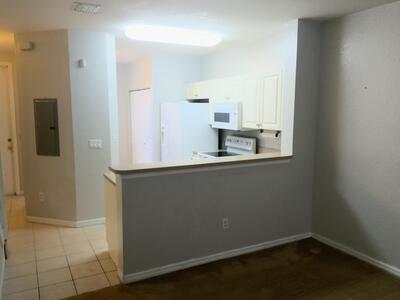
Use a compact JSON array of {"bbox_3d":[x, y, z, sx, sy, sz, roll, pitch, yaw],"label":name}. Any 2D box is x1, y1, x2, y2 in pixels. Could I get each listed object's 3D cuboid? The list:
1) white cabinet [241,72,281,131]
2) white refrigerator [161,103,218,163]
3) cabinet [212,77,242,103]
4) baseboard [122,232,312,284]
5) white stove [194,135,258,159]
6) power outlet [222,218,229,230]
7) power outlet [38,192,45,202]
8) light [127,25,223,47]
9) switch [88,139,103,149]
[{"bbox_3d":[0.996,-0.672,4.725,0.325,0.745,0.900,-4,9,-27],"label":"white cabinet"},{"bbox_3d":[-0.187,0.003,6.332,0.780,1.750,0.840,-4,9,-27],"label":"white refrigerator"},{"bbox_3d":[0.595,-0.961,5.453,0.325,0.368,0.810,-4,9,-27],"label":"cabinet"},{"bbox_3d":[0.364,1.190,3.830,2.513,0.080,0.015,-4,9,-27],"label":"baseboard"},{"bbox_3d":[0.429,0.402,5.519,0.700,1.180,0.760,-4,9,-27],"label":"white stove"},{"bbox_3d":[0.293,0.828,3.745,0.073,0.115,0.012,-4,9,-27],"label":"power outlet"},{"bbox_3d":[-2.293,0.686,4.851,0.073,0.115,0.012,2,8,14],"label":"power outlet"},{"bbox_3d":[-0.340,-1.545,4.568,1.330,0.120,0.360,-4,9,-27],"label":"light"},{"bbox_3d":[-1.472,-0.084,4.737,0.180,0.117,0.012,-4,9,-27],"label":"switch"}]

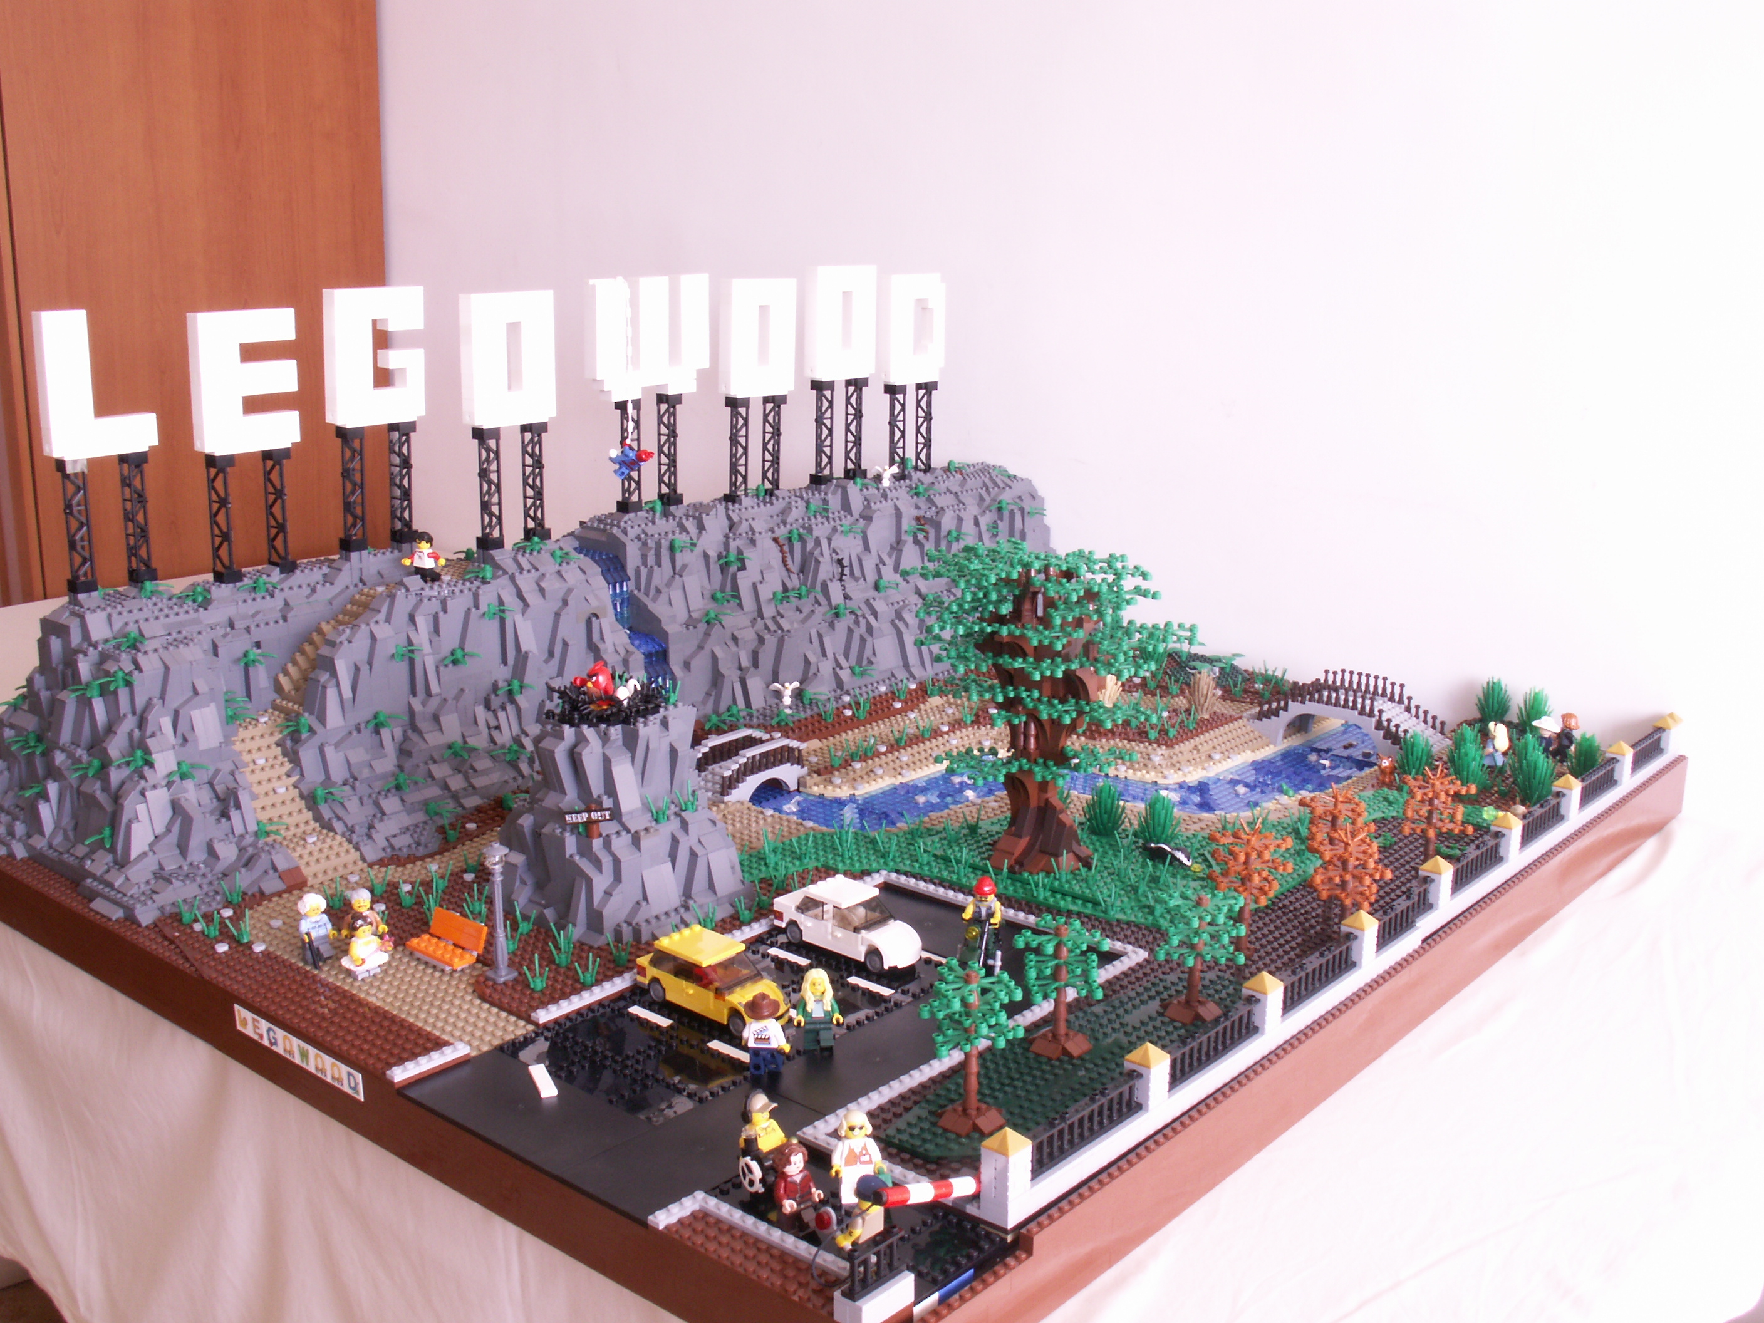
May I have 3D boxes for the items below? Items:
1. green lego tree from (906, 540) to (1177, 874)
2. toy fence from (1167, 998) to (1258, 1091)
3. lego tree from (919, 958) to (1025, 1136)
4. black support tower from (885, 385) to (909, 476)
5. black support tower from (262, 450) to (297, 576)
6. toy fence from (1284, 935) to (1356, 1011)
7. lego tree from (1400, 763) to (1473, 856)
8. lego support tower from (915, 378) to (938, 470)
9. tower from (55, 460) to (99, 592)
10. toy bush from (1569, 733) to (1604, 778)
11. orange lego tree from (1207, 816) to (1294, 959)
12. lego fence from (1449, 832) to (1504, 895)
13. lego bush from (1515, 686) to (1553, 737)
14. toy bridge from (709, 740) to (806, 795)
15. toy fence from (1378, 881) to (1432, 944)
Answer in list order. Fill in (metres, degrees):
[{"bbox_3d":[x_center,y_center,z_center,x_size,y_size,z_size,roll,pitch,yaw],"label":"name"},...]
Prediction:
[{"bbox_3d":[0.107,0.032,1.198,0.175,0.213,0.175,0,14,0],"label":"green lego tree"},{"bbox_3d":[0.164,0.193,0.902,0.008,0.020,0.096,12,18,40],"label":"toy fence"},{"bbox_3d":[0.044,0.186,0.866,0.049,0.080,0.049,0,14,0],"label":"lego tree"},{"bbox_3d":[0.013,-0.221,1.730,0.016,0.094,0.016,12,18,39],"label":"black support tower"},{"bbox_3d":[-0.461,-0.116,1.370,0.016,0.096,0.016,12,18,40],"label":"black support tower"},{"bbox_3d":[0.237,0.173,0.988,0.008,0.020,0.096,12,18,39],"label":"toy fence"},{"bbox_3d":[0.364,0.107,1.179,0.048,0.081,0.048,12,18,39],"label":"lego tree"},{"bbox_3d":[0.044,-0.227,1.756,0.016,0.094,0.016,12,18,39],"label":"lego support tower"},{"bbox_3d":[-0.579,-0.097,1.282,0.016,0.096,0.016,12,18,39],"label":"tower"},{"bbox_3d":[0.557,0.073,1.406,0.027,0.040,0.027,12,18,40],"label":"toy bush"},{"bbox_3d":[0.220,0.134,1.063,0.052,0.085,0.052,0,14,0],"label":"orange lego tree"},{"bbox_3d":[0.381,0.132,1.153,0.008,0.020,0.096,12,18,40],"label":"lego fence"},{"bbox_3d":[0.549,0.039,1.499,0.029,0.039,0.029,12,18,39],"label":"lego bush"},{"bbox_3d":[-0.107,0.083,1.389,0.047,0.041,0.095,12,18,40],"label":"toy bridge"},{"bbox_3d":[0.310,0.153,1.067,0.008,0.020,0.096,12,18,40],"label":"toy fence"}]

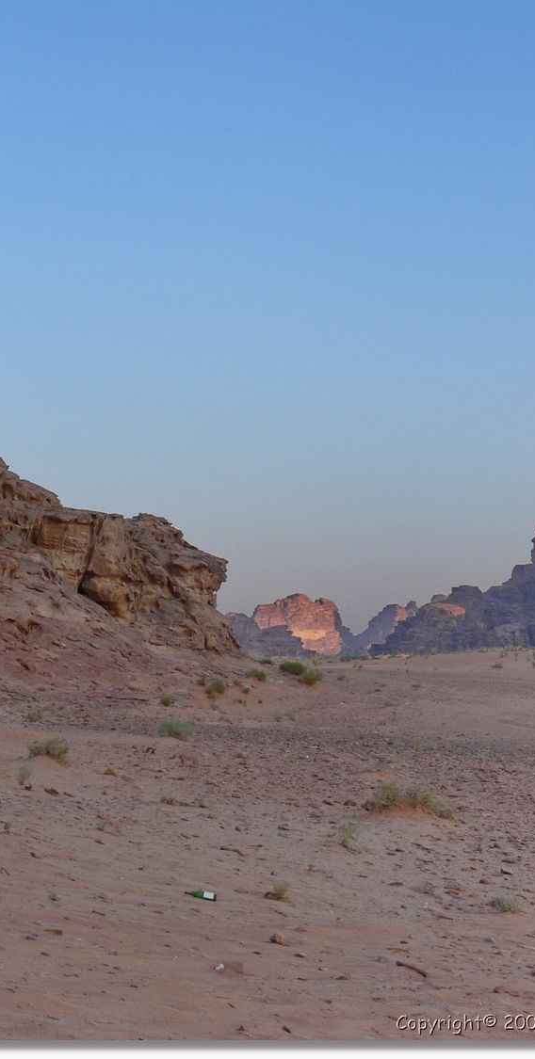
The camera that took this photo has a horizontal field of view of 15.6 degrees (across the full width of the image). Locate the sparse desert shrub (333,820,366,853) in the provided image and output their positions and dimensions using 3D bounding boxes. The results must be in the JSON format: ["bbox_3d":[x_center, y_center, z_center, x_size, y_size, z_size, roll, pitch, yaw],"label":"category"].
[{"bbox_3d":[0.860,3.217,20.500,0.346,0.323,0.312,0,-4,0],"label":"sparse desert shrub"}]

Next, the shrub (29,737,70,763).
[{"bbox_3d":[-3.570,3.615,32.000,0.667,0.410,0.567,0,-4,0],"label":"shrub"}]

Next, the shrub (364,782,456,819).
[{"bbox_3d":[1.853,3.534,25.500,1.192,0.420,0.894,0,-4,0],"label":"shrub"}]

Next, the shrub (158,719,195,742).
[{"bbox_3d":[-1.940,4.307,42.000,0.781,0.475,0.703,0,-4,0],"label":"shrub"}]

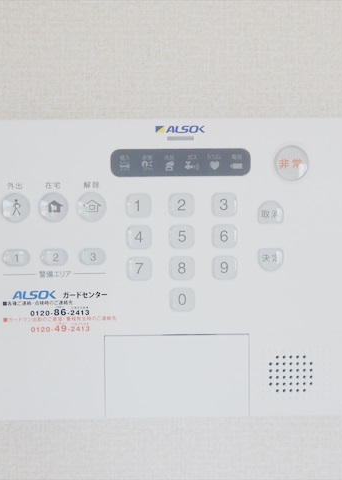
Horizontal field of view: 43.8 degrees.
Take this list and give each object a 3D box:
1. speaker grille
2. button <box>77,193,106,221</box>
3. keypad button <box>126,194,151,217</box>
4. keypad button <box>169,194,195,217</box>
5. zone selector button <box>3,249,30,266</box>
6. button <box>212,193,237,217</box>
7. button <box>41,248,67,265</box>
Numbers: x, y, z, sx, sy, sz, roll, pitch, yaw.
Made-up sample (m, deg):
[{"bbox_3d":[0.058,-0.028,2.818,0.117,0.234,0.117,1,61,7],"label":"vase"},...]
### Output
[{"bbox_3d":[0.061,0.068,0.218,0.022,0.019,0.002,-1,2,0],"label":"speaker grille"},{"bbox_3d":[-0.040,-0.017,0.213,0.015,0.015,0.003,-1,2,0],"label":"button"},{"bbox_3d":[-0.016,-0.017,0.213,0.013,0.012,0.003,-1,2,0],"label":"keypad button"},{"bbox_3d":[0.005,-0.018,0.213,0.013,0.012,0.003,-1,2,0],"label":"keypad button"},{"bbox_3d":[-0.078,0.009,0.213,0.014,0.009,0.003,-1,2,0],"label":"zone selector button"},{"bbox_3d":[0.027,-0.018,0.213,0.013,0.012,0.003,-1,2,0],"label":"button"},{"bbox_3d":[-0.059,0.009,0.213,0.014,0.008,0.003,-1,2,0],"label":"button"}]

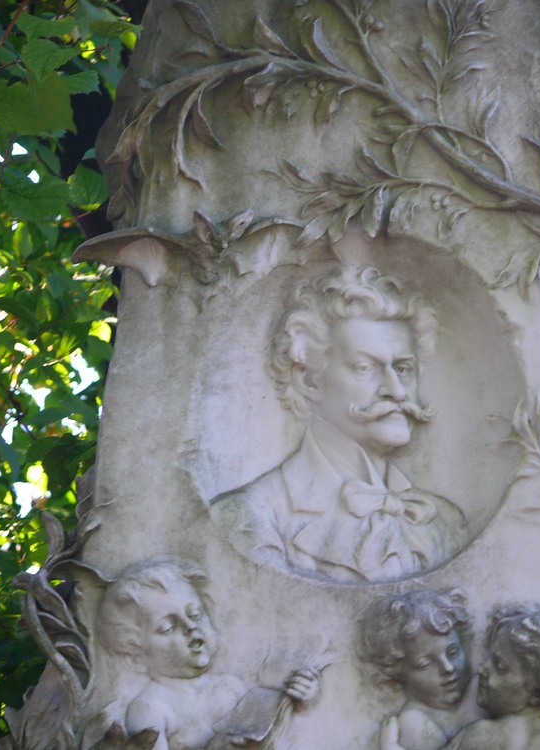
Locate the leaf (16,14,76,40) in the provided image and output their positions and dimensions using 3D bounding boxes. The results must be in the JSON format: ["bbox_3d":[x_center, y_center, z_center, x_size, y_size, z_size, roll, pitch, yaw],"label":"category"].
[{"bbox_3d":[-0.353,-0.547,7.700,0.094,0.033,0.050,0,-10,0],"label":"leaf"}]

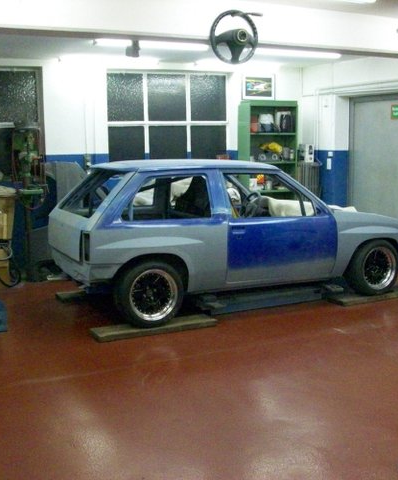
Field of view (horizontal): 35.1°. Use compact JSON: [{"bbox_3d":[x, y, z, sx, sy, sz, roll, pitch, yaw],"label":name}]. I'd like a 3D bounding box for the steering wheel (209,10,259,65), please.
[{"bbox_3d":[0.250,-1.424,4.420,0.375,0.375,0.110,-5,10,-25],"label":"steering wheel"}]

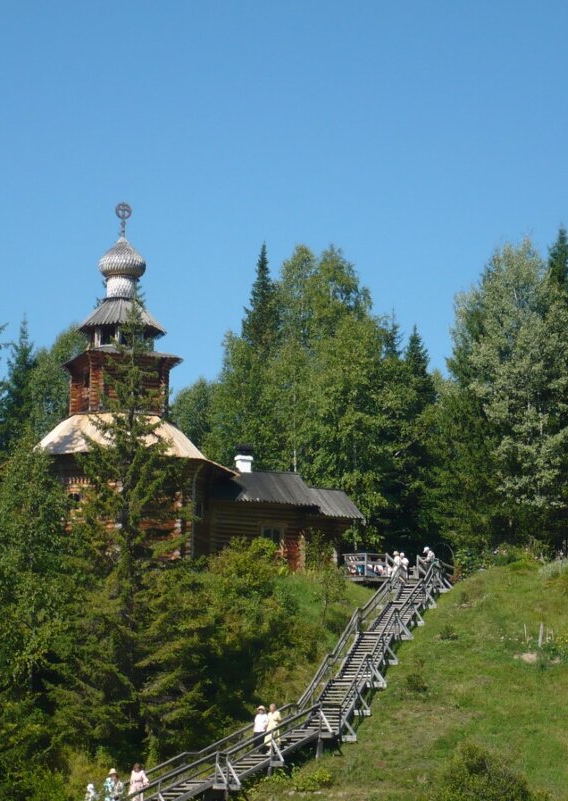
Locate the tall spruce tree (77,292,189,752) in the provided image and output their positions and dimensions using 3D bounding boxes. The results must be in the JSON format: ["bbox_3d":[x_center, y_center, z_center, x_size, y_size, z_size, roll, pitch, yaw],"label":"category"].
[{"bbox_3d":[-5.058,3.992,86.546,3.717,15.523,3.717,0,-10,0],"label":"tall spruce tree"}]

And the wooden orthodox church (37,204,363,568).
[{"bbox_3d":[-4.050,-0.338,107.563,14.416,15.439,8.832,4,-10,-21],"label":"wooden orthodox church"}]

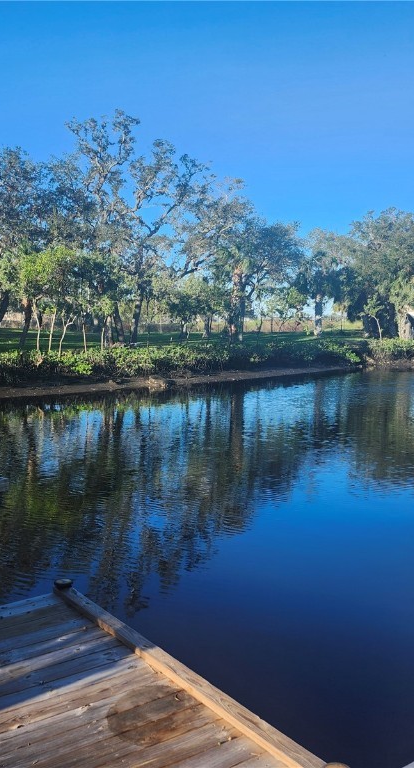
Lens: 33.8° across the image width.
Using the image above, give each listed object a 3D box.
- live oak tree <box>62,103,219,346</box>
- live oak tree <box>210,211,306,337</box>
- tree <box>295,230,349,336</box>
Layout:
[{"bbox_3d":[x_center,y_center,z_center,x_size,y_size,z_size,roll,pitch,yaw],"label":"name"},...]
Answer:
[{"bbox_3d":[-3.334,-7.416,32.643,7.484,11.032,7.800,0,6,0],"label":"live oak tree"},{"bbox_3d":[2.876,-6.283,40.350,5.693,7.395,5.800,0,6,0],"label":"live oak tree"},{"bbox_3d":[8.081,-7.004,47.604,3.778,7.346,4.200,0,6,0],"label":"tree"}]

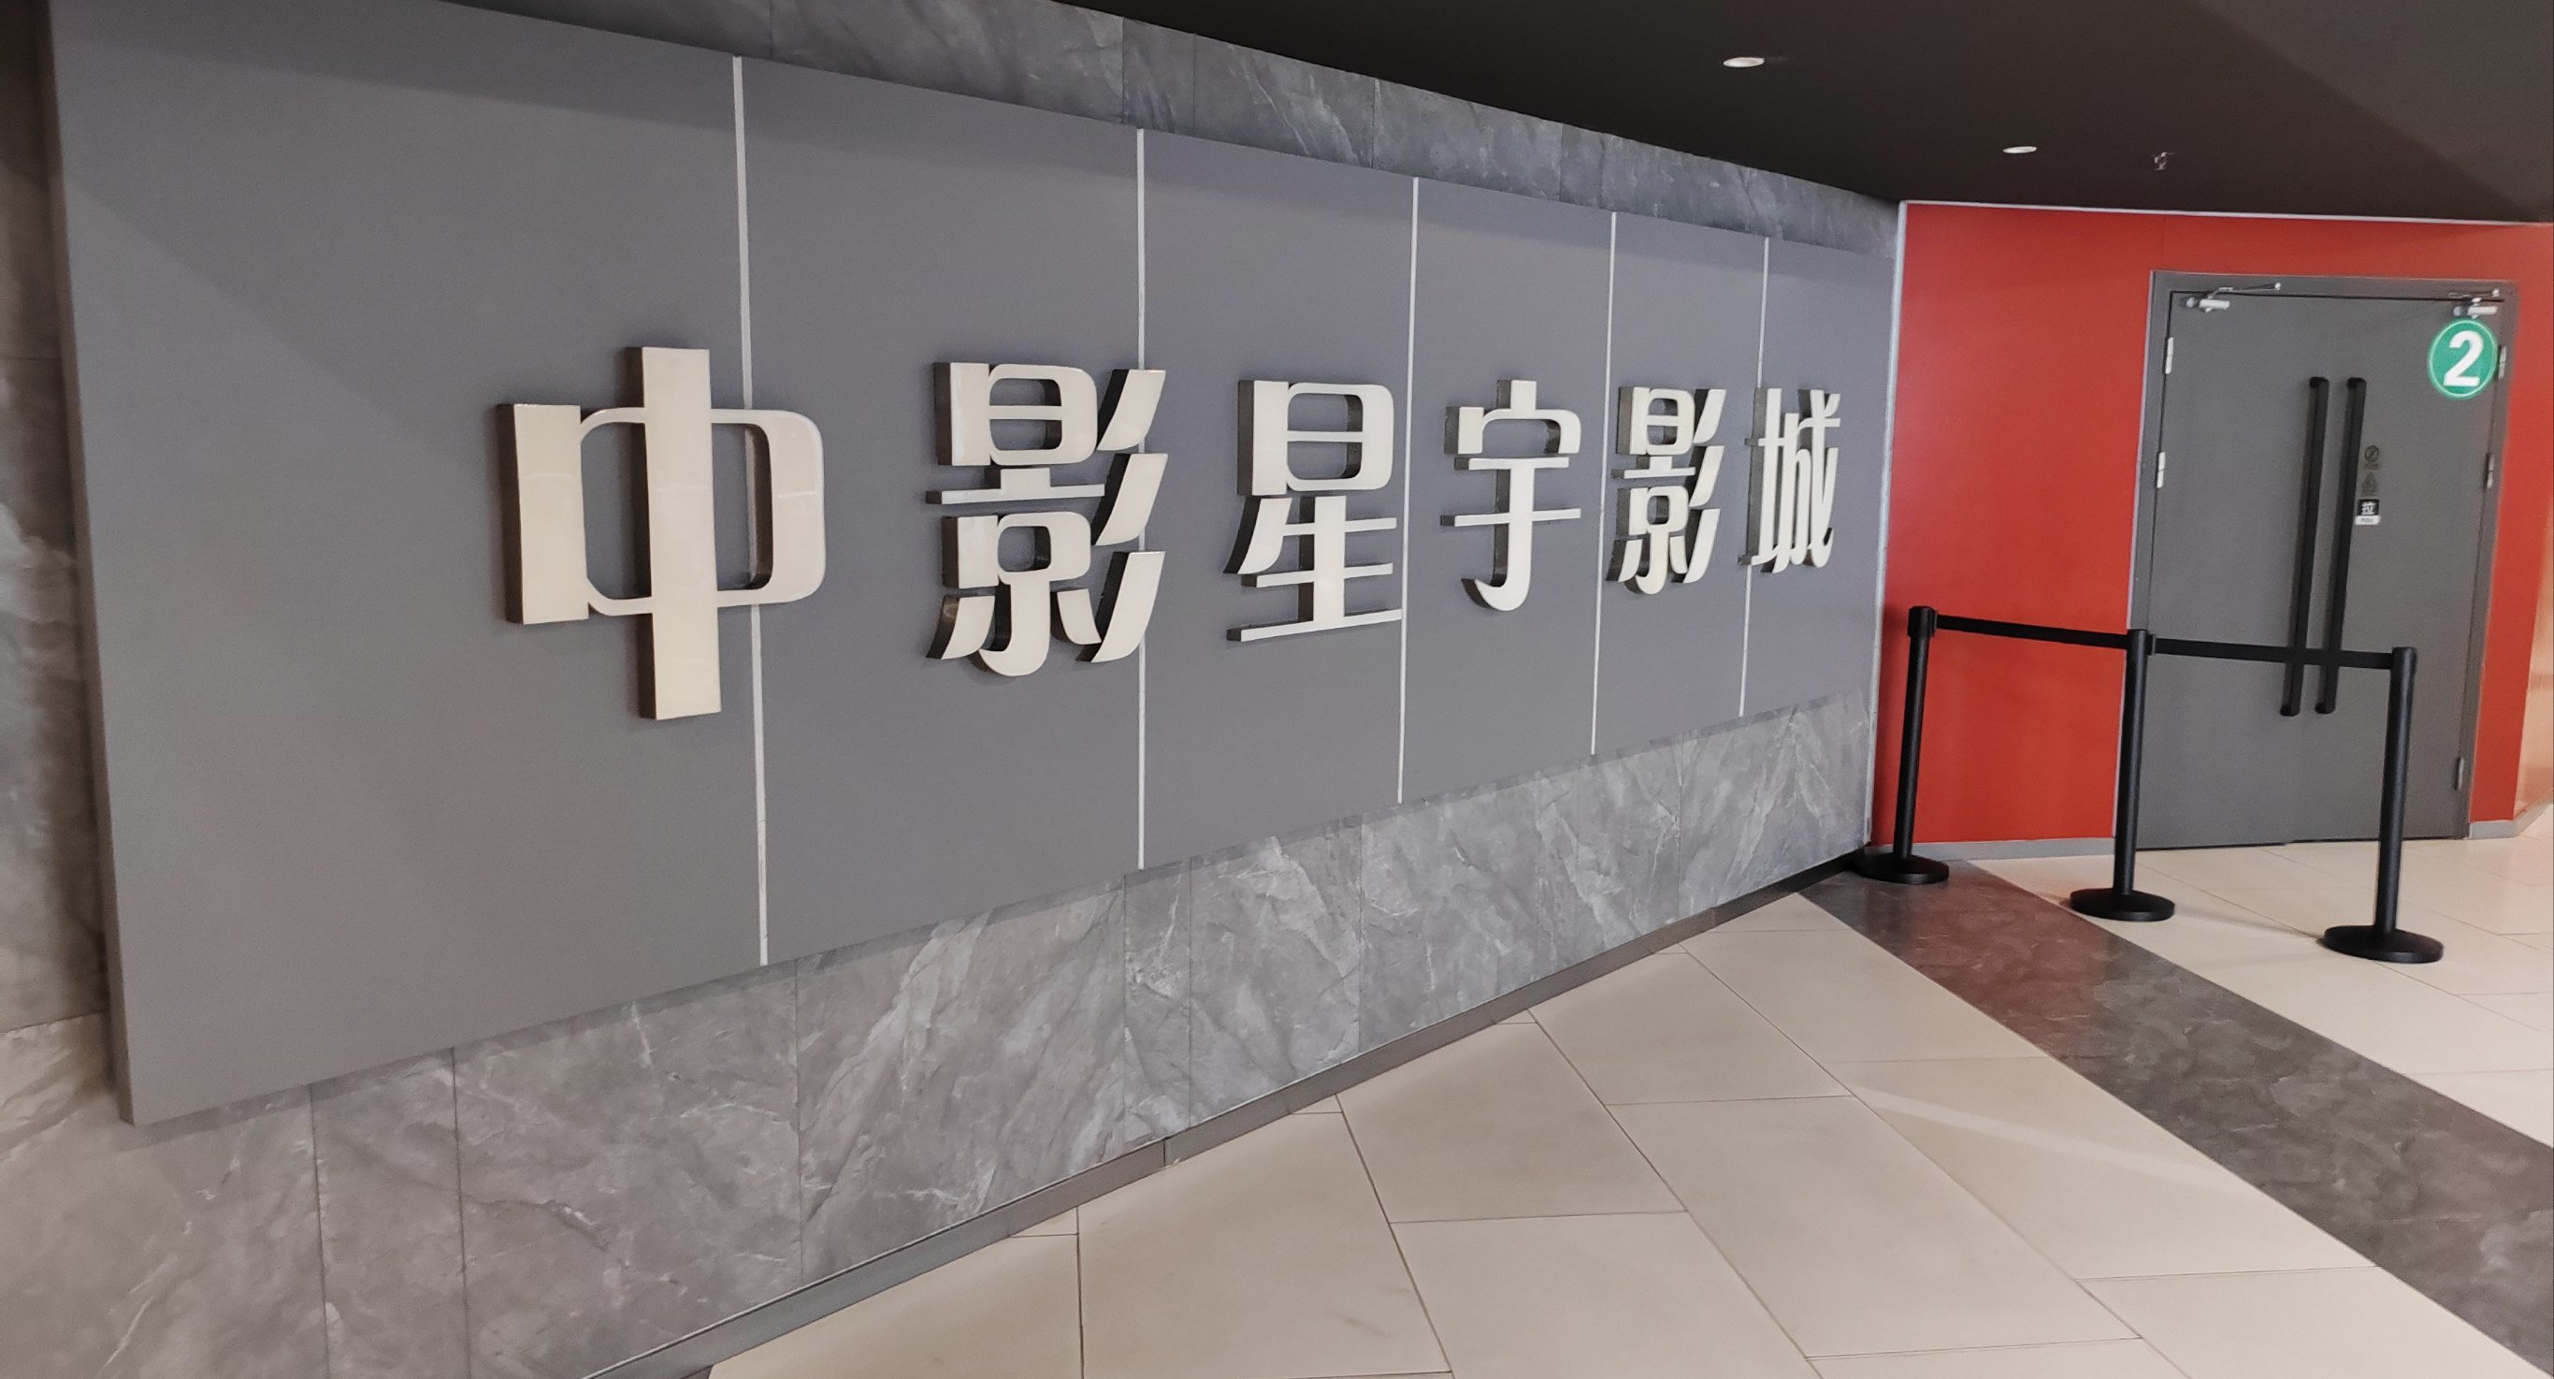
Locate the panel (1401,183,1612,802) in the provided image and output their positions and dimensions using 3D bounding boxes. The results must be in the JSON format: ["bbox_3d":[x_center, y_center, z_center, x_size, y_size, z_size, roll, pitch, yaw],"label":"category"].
[{"bbox_3d":[0.558,-0.481,4.855,0.040,1.408,0.891,7,10,38],"label":"panel"}]

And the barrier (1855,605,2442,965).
[{"bbox_3d":[2.761,0.254,6.394,1.803,0.911,0.358,7,10,36],"label":"barrier"}]

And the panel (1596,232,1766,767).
[{"bbox_3d":[1.117,-0.572,5.554,0.040,1.408,0.908,7,10,38],"label":"panel"}]

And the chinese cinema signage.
[{"bbox_3d":[0.345,-0.432,4.521,0.045,0.548,4.526,7,10,38],"label":"chinese cinema signage"}]

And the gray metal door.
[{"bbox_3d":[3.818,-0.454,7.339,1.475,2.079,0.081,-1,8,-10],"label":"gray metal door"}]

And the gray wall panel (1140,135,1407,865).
[{"bbox_3d":[0.004,-0.391,4.162,0.040,1.408,0.893,7,10,38],"label":"gray wall panel"}]

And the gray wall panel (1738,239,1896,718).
[{"bbox_3d":[1.703,-0.667,6.287,0.040,1.408,0.977,7,10,38],"label":"gray wall panel"}]

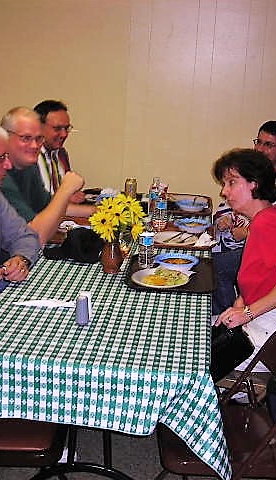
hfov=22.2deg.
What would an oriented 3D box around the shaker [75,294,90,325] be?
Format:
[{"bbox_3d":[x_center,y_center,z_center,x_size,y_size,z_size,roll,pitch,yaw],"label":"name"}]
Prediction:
[{"bbox_3d":[-0.178,0.230,2.321,0.043,0.100,0.043,4,15,5],"label":"shaker"}]

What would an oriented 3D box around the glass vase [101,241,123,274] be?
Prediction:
[{"bbox_3d":[-0.104,0.058,2.881,0.090,0.145,0.090,4,15,5],"label":"glass vase"}]

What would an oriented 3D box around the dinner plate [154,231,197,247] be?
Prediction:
[{"bbox_3d":[0.177,-0.005,3.371,0.235,0.025,0.235,3,15,-1],"label":"dinner plate"}]

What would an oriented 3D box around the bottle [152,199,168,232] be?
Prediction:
[{"bbox_3d":[0.122,-0.143,3.568,0.064,0.185,0.064,4,15,5],"label":"bottle"}]

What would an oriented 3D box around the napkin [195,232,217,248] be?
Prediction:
[{"bbox_3d":[0.321,0.002,3.346,0.110,0.055,0.090,4,15,5],"label":"napkin"}]

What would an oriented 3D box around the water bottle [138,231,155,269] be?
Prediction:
[{"bbox_3d":[0.043,0.022,2.942,0.064,0.185,0.064,4,15,5],"label":"water bottle"}]

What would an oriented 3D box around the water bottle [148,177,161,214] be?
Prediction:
[{"bbox_3d":[0.101,-0.250,3.936,0.066,0.206,0.066,4,15,5],"label":"water bottle"}]

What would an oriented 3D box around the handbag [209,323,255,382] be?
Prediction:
[{"bbox_3d":[0.333,0.419,2.642,0.190,0.260,0.270,4,15,5],"label":"handbag"}]

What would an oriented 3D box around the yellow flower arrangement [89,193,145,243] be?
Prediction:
[{"bbox_3d":[-0.087,-0.091,2.843,0.210,0.188,0.185,4,15,5],"label":"yellow flower arrangement"}]

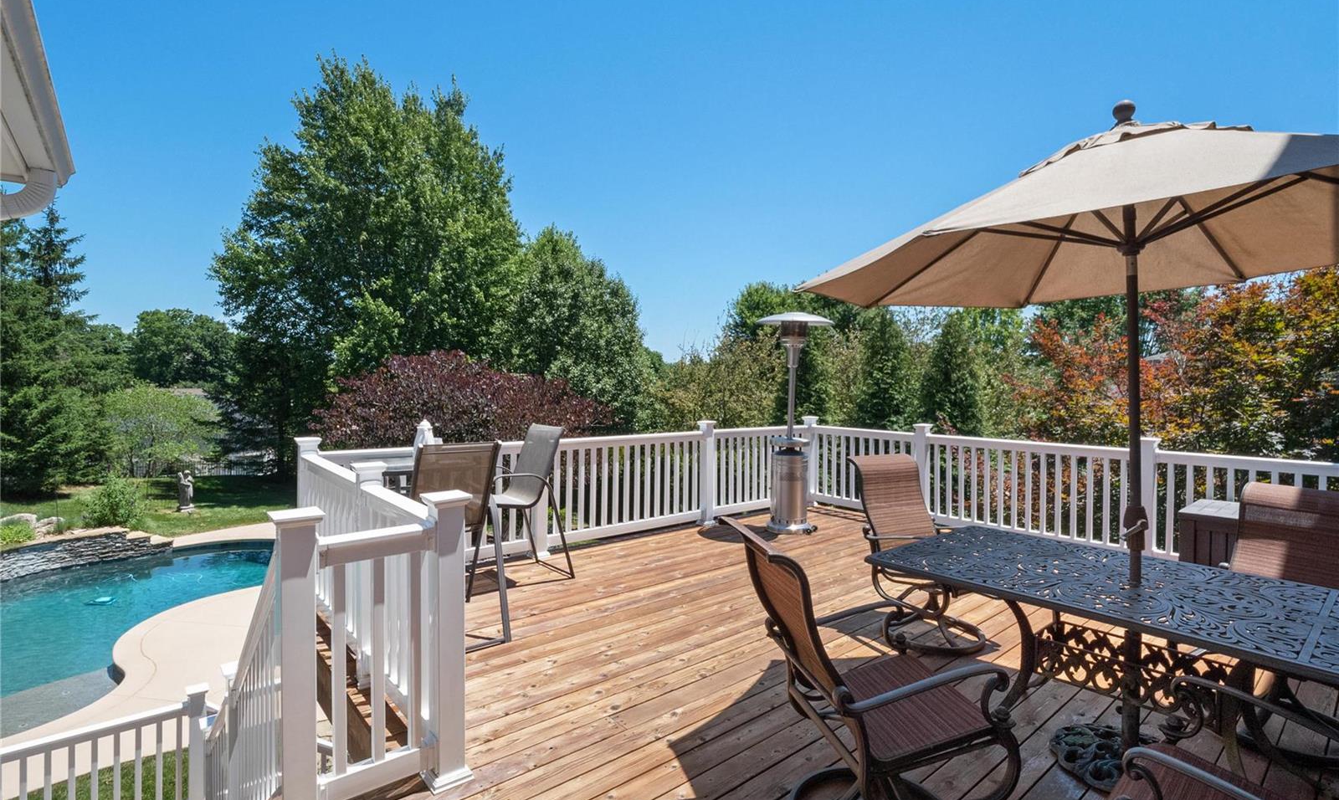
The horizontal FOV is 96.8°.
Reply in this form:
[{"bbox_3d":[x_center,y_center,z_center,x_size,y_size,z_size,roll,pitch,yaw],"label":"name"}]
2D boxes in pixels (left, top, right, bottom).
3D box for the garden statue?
[{"bbox_3d":[-13.990,2.645,17.200,0.450,1.210,0.420,0,1,-19],"label":"garden statue"}]

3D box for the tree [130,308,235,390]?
[{"bbox_3d":[-45.000,-1.900,55.000,8.200,13.000,8.200,-1,2,-39],"label":"tree"}]

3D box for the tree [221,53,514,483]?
[{"bbox_3d":[-11.940,-5.370,23.500,10.900,16.500,10.500,0,1,-27],"label":"tree"}]

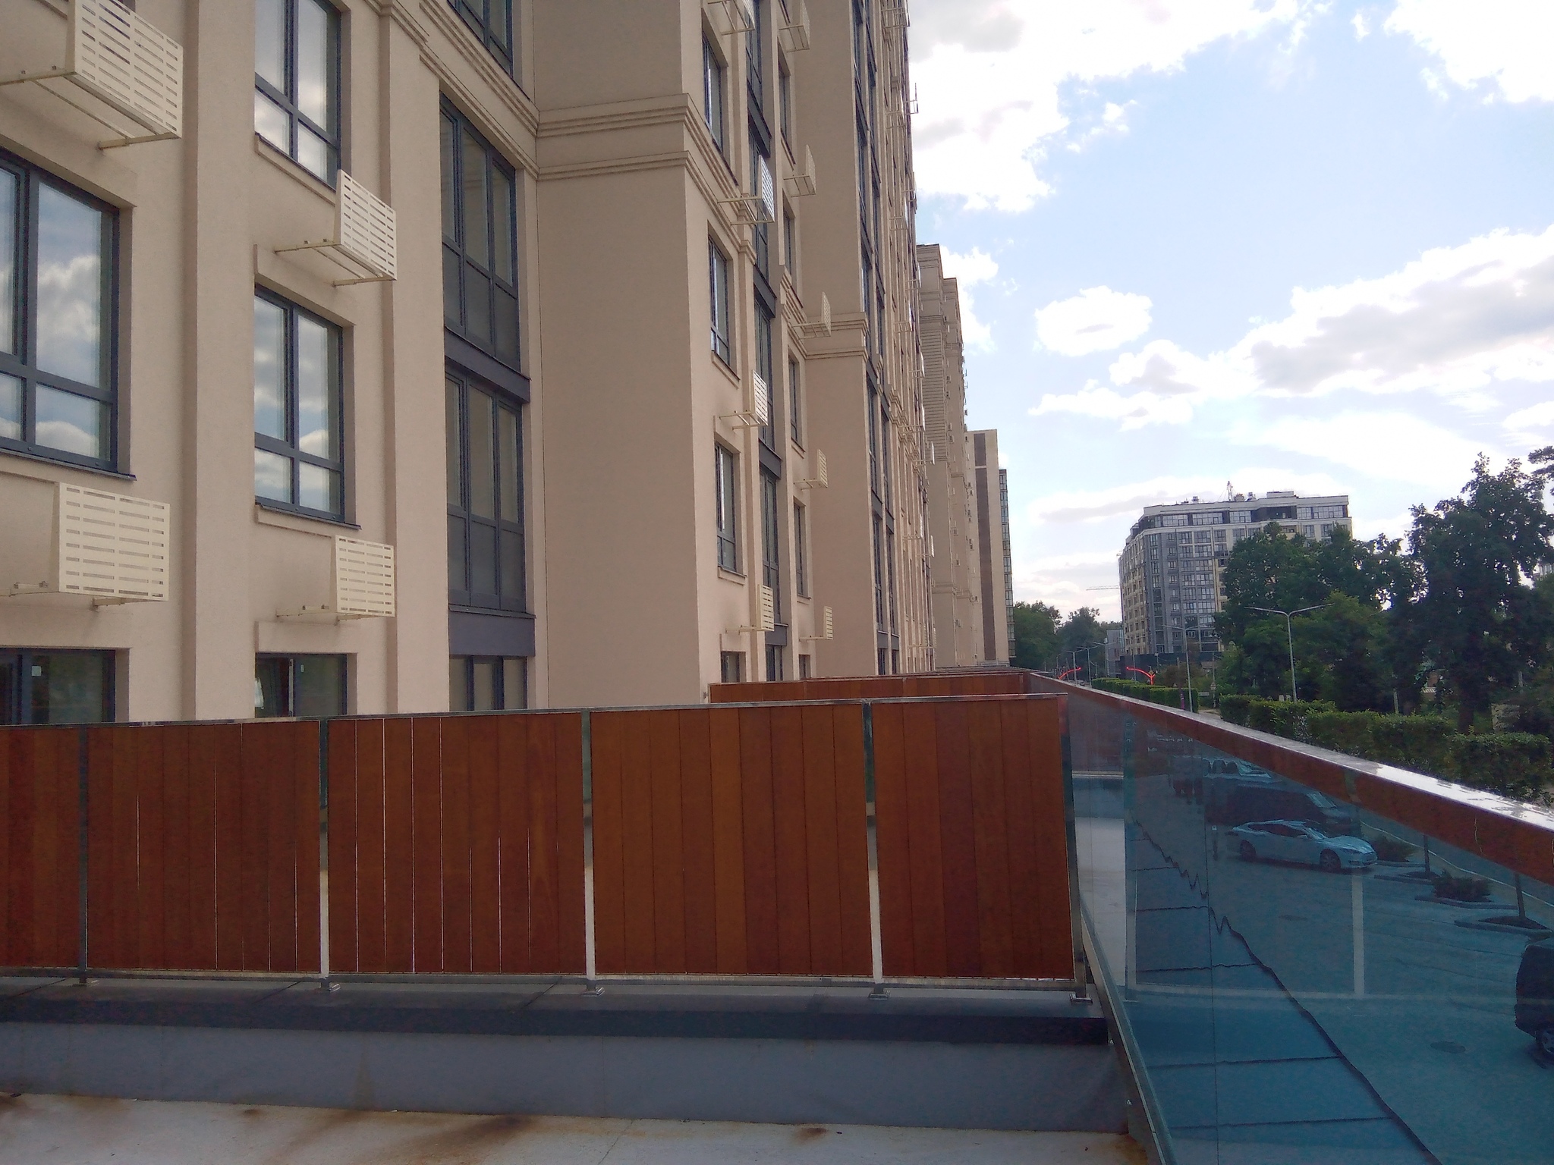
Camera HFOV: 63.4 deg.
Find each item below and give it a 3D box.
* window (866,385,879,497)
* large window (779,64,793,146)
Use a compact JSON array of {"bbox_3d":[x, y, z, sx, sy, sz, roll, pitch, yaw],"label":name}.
[{"bbox_3d":[2.086,-3.155,27.592,0.150,2.635,1.917,-3,-4,10],"label":"window"},{"bbox_3d":[0.092,-9.434,24.715,0.150,1.770,1.524,-3,-4,10],"label":"large window"}]

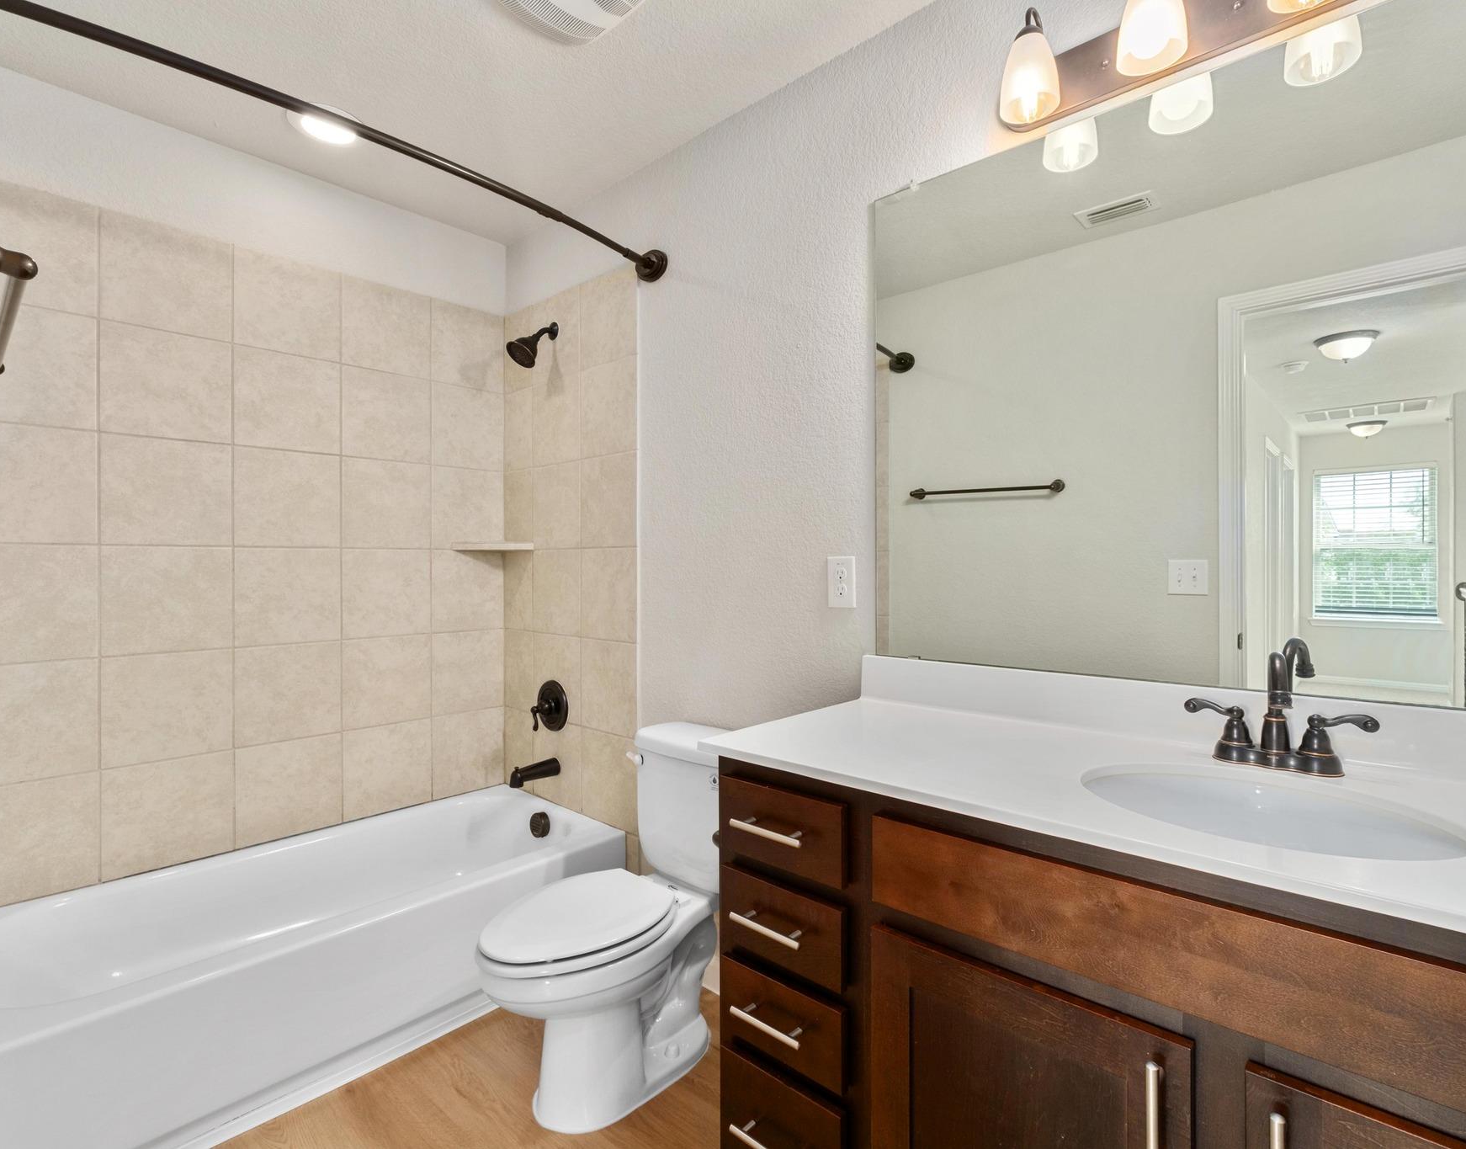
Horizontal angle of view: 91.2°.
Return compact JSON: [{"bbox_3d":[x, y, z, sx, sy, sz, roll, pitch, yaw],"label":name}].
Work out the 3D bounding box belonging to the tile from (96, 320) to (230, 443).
[{"bbox_3d":[-1.604,-0.538,2.044,0.009,0.299,0.301,0,1,43],"label":"tile"}]

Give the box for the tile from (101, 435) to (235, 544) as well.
[{"bbox_3d":[-1.615,-0.235,2.061,0.010,0.302,0.302,0,0,43],"label":"tile"}]

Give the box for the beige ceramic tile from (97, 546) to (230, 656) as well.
[{"bbox_3d":[-1.604,0.070,2.049,0.009,0.300,0.301,0,1,43],"label":"beige ceramic tile"}]

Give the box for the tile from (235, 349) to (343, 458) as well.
[{"bbox_3d":[-1.420,-0.549,2.299,0.010,0.306,0.303,0,1,43],"label":"tile"}]

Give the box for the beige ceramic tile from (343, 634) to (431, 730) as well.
[{"bbox_3d":[-1.201,0.373,2.505,0.010,0.302,0.299,0,0,43],"label":"beige ceramic tile"}]

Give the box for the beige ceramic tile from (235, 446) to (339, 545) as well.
[{"bbox_3d":[-1.420,-0.240,2.301,0.010,0.306,0.303,0,1,43],"label":"beige ceramic tile"}]

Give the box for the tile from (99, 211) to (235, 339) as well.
[{"bbox_3d":[-1.627,-0.850,2.073,0.010,0.297,0.303,0,1,43],"label":"tile"}]

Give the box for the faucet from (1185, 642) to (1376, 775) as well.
[{"bbox_3d":[0.795,0.204,1.065,0.240,0.180,0.150,0,0,43],"label":"faucet"}]

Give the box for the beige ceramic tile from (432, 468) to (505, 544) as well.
[{"bbox_3d":[-0.999,-0.238,2.720,0.010,0.302,0.289,0,0,43],"label":"beige ceramic tile"}]

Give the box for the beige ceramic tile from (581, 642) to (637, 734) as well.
[{"bbox_3d":[-0.407,0.372,2.381,0.296,0.301,0.012,0,1,43],"label":"beige ceramic tile"}]

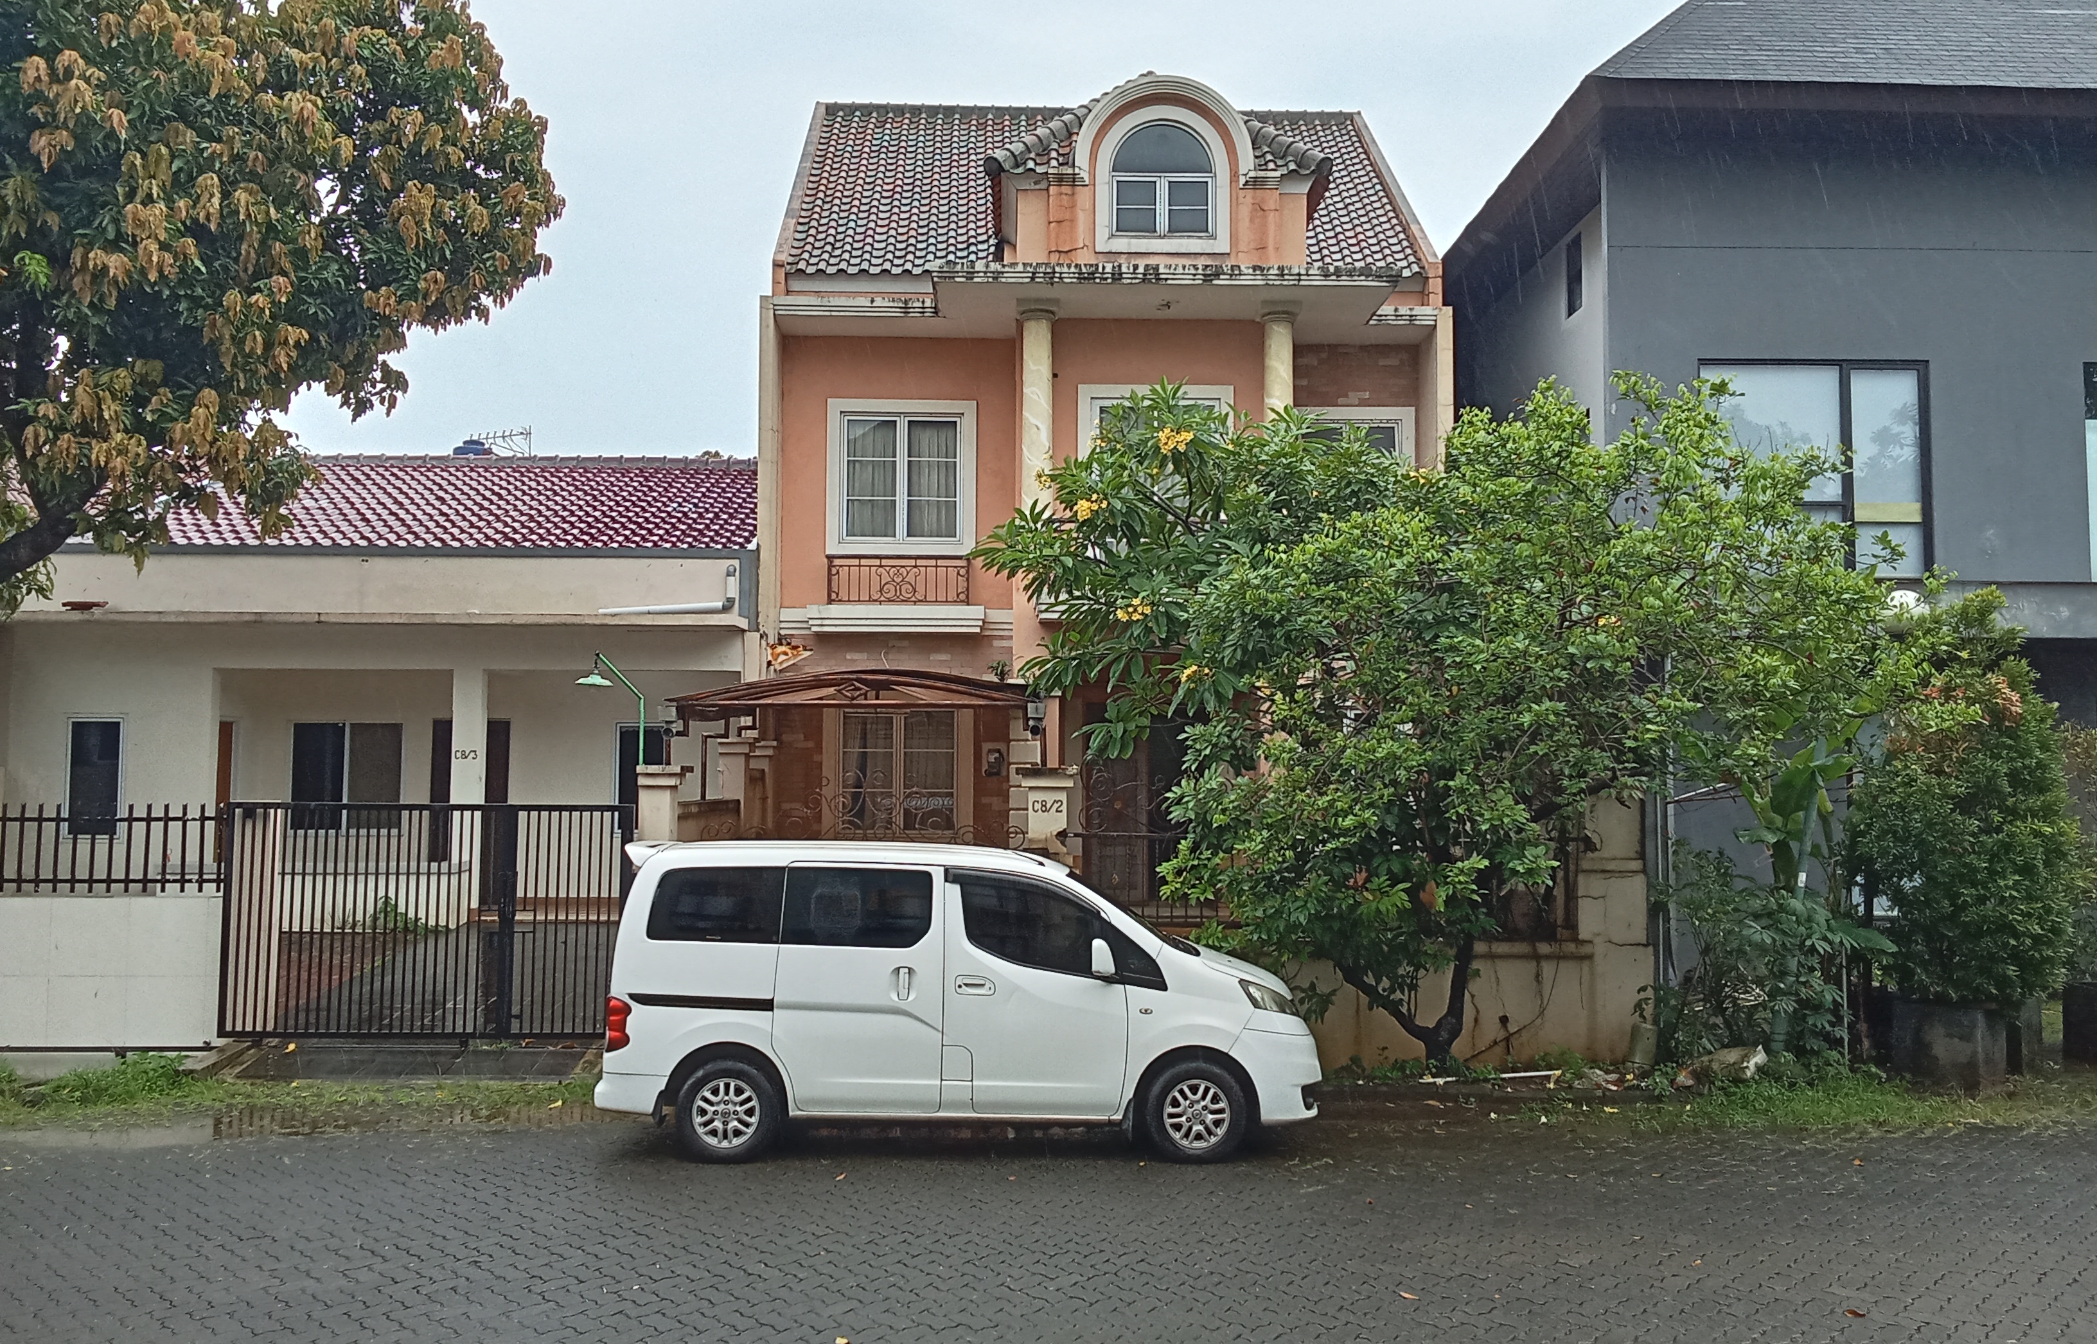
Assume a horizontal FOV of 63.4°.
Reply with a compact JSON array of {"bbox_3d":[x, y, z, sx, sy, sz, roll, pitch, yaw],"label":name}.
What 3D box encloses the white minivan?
[{"bbox_3d":[-0.533,1.998,10.714,4.400,1.850,1.720,0,-5,-1],"label":"white minivan"}]

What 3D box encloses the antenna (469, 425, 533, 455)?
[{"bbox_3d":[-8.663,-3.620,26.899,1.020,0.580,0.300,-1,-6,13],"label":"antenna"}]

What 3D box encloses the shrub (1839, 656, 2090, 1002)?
[{"bbox_3d":[7.028,1.232,12.984,1.840,2.570,1.600,0,-5,-1],"label":"shrub"}]

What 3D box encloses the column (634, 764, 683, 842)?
[{"bbox_3d":[-3.133,1.913,13.621,0.390,2.290,0.390,0,-5,-1],"label":"column"}]

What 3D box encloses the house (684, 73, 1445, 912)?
[{"bbox_3d":[0.659,-2.163,23.719,8.150,12.200,9.800,0,-5,-1],"label":"house"}]

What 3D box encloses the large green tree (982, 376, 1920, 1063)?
[{"bbox_3d":[3.215,0.364,13.468,7.480,5.440,5.000,0,-5,-1],"label":"large green tree"}]

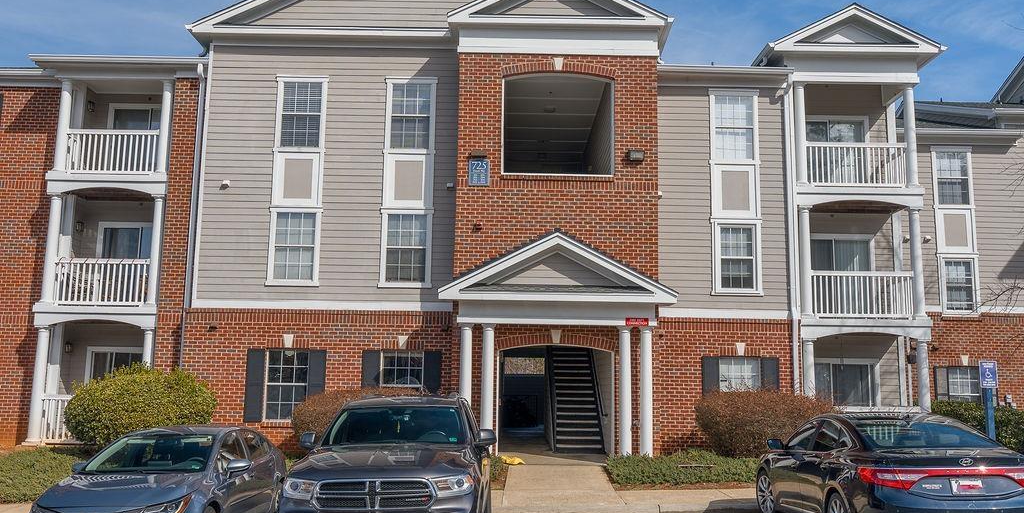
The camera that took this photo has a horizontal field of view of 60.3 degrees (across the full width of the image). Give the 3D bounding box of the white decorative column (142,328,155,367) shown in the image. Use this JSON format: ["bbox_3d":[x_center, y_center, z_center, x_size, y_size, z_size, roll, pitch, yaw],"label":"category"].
[{"bbox_3d":[-7.888,2.819,18.958,0.260,2.495,0.260,1,-9,0],"label":"white decorative column"}]

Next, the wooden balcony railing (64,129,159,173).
[{"bbox_3d":[-9.121,-2.378,20.066,2.080,1.030,0.120,1,-9,0],"label":"wooden balcony railing"}]

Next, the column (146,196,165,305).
[{"bbox_3d":[-7.699,-0.147,19.078,0.290,2.377,0.290,1,-9,0],"label":"column"}]

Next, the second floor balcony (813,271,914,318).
[{"bbox_3d":[7.814,0.880,19.601,2.280,1.020,0.120,1,-9,0],"label":"second floor balcony"}]

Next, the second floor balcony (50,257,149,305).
[{"bbox_3d":[-9.202,0.658,20.114,2.200,1.080,1.400,1,-9,0],"label":"second floor balcony"}]

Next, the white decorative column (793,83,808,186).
[{"bbox_3d":[6.468,-2.723,19.730,0.260,2.370,0.260,1,-9,0],"label":"white decorative column"}]

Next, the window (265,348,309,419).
[{"bbox_3d":[-4.664,2.667,18.221,0.876,1.461,0.120,1,-9,0],"label":"window"}]

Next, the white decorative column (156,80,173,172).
[{"bbox_3d":[-7.941,-2.977,20.160,0.270,2.222,0.270,1,-9,0],"label":"white decorative column"}]

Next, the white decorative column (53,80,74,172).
[{"bbox_3d":[-10.257,-3.015,20.162,0.290,2.222,0.290,1,-9,0],"label":"white decorative column"}]

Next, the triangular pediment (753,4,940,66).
[{"bbox_3d":[7.479,-4.917,19.819,3.770,1.153,1.150,1,-9,0],"label":"triangular pediment"}]

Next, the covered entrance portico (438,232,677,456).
[{"bbox_3d":[0.840,1.734,16.730,4.370,4.190,1.750,1,-9,0],"label":"covered entrance portico"}]

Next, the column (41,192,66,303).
[{"bbox_3d":[-10.308,-0.200,19.736,0.290,2.477,0.290,1,-9,0],"label":"column"}]

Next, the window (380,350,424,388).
[{"bbox_3d":[-2.297,2.699,18.323,0.910,1.470,0.100,1,-9,0],"label":"window"}]

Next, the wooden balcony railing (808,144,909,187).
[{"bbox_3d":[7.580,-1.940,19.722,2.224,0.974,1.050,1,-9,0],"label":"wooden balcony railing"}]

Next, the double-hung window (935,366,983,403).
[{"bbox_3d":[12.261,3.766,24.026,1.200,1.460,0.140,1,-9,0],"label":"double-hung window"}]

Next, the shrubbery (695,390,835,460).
[{"bbox_3d":[5.111,3.425,17.796,2.780,1.480,1.900,1,-9,0],"label":"shrubbery"}]

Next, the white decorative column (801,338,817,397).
[{"bbox_3d":[6.378,3.040,18.835,0.260,2.465,0.260,1,-9,0],"label":"white decorative column"}]

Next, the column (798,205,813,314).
[{"bbox_3d":[6.424,0.130,19.287,0.260,2.415,0.260,1,-9,0],"label":"column"}]

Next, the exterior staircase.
[{"bbox_3d":[1.487,3.218,21.564,1.200,2.850,4.100,1,-9,0],"label":"exterior staircase"}]

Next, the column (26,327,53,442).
[{"bbox_3d":[-9.994,2.700,18.644,0.290,2.435,0.290,1,-9,0],"label":"column"}]

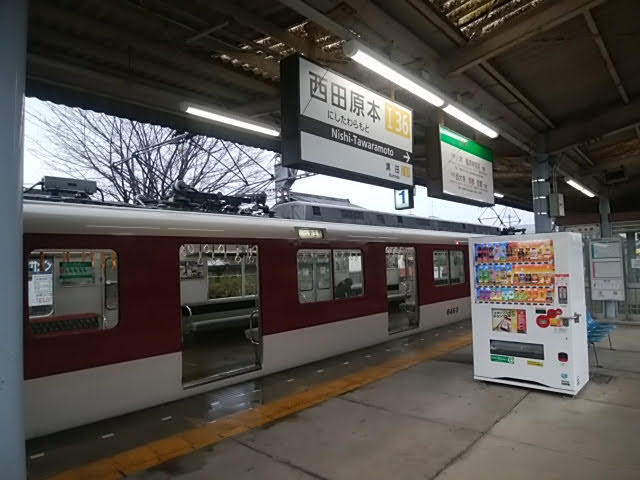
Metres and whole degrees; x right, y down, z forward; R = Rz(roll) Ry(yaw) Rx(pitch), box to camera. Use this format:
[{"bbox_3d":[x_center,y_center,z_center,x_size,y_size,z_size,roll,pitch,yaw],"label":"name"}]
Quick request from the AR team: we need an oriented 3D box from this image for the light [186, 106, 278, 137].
[{"bbox_3d":[-0.915,-1.331,4.530,0.140,0.100,1.320,-4,-4,44],"label":"light"}]

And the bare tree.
[{"bbox_3d":[-5.418,-1.263,13.000,8.000,7.000,6.500,0,-3,-18],"label":"bare tree"}]

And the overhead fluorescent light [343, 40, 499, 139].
[{"bbox_3d":[1.104,-1.248,3.646,0.130,0.100,2.600,-4,-4,44],"label":"overhead fluorescent light"}]

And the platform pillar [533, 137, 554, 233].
[{"bbox_3d":[3.137,0.179,5.686,0.200,3.290,0.200,-4,-4,44],"label":"platform pillar"}]

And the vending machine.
[{"bbox_3d":[2.685,0.870,5.250,1.160,1.840,0.740,-4,-4,42],"label":"vending machine"}]

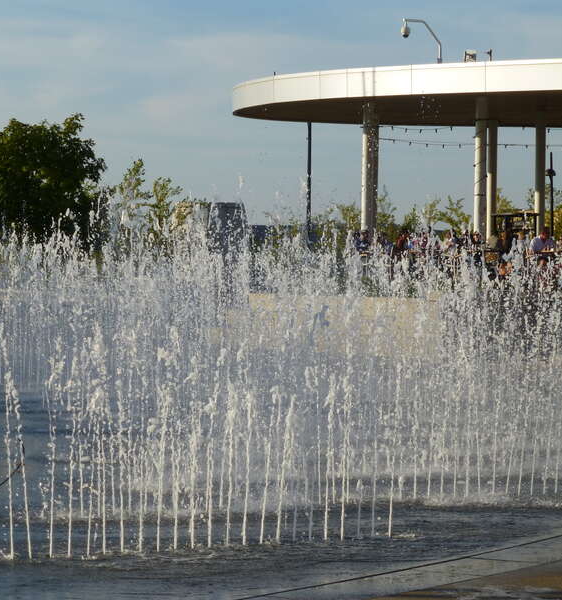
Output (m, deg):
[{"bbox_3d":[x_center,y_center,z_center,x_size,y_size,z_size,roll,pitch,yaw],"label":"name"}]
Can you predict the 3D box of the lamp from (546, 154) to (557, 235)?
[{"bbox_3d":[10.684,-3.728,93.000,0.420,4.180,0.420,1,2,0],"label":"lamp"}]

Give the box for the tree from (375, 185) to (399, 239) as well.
[{"bbox_3d":[4.391,-3.330,100.000,1.200,2.970,1.200,1,2,0],"label":"tree"}]

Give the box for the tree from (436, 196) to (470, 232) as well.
[{"bbox_3d":[7.275,-3.118,100.000,1.500,2.550,1.400,1,2,0],"label":"tree"}]

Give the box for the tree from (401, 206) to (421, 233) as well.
[{"bbox_3d":[5.647,-3.007,102.000,1.000,2.250,1.000,1,2,0],"label":"tree"}]

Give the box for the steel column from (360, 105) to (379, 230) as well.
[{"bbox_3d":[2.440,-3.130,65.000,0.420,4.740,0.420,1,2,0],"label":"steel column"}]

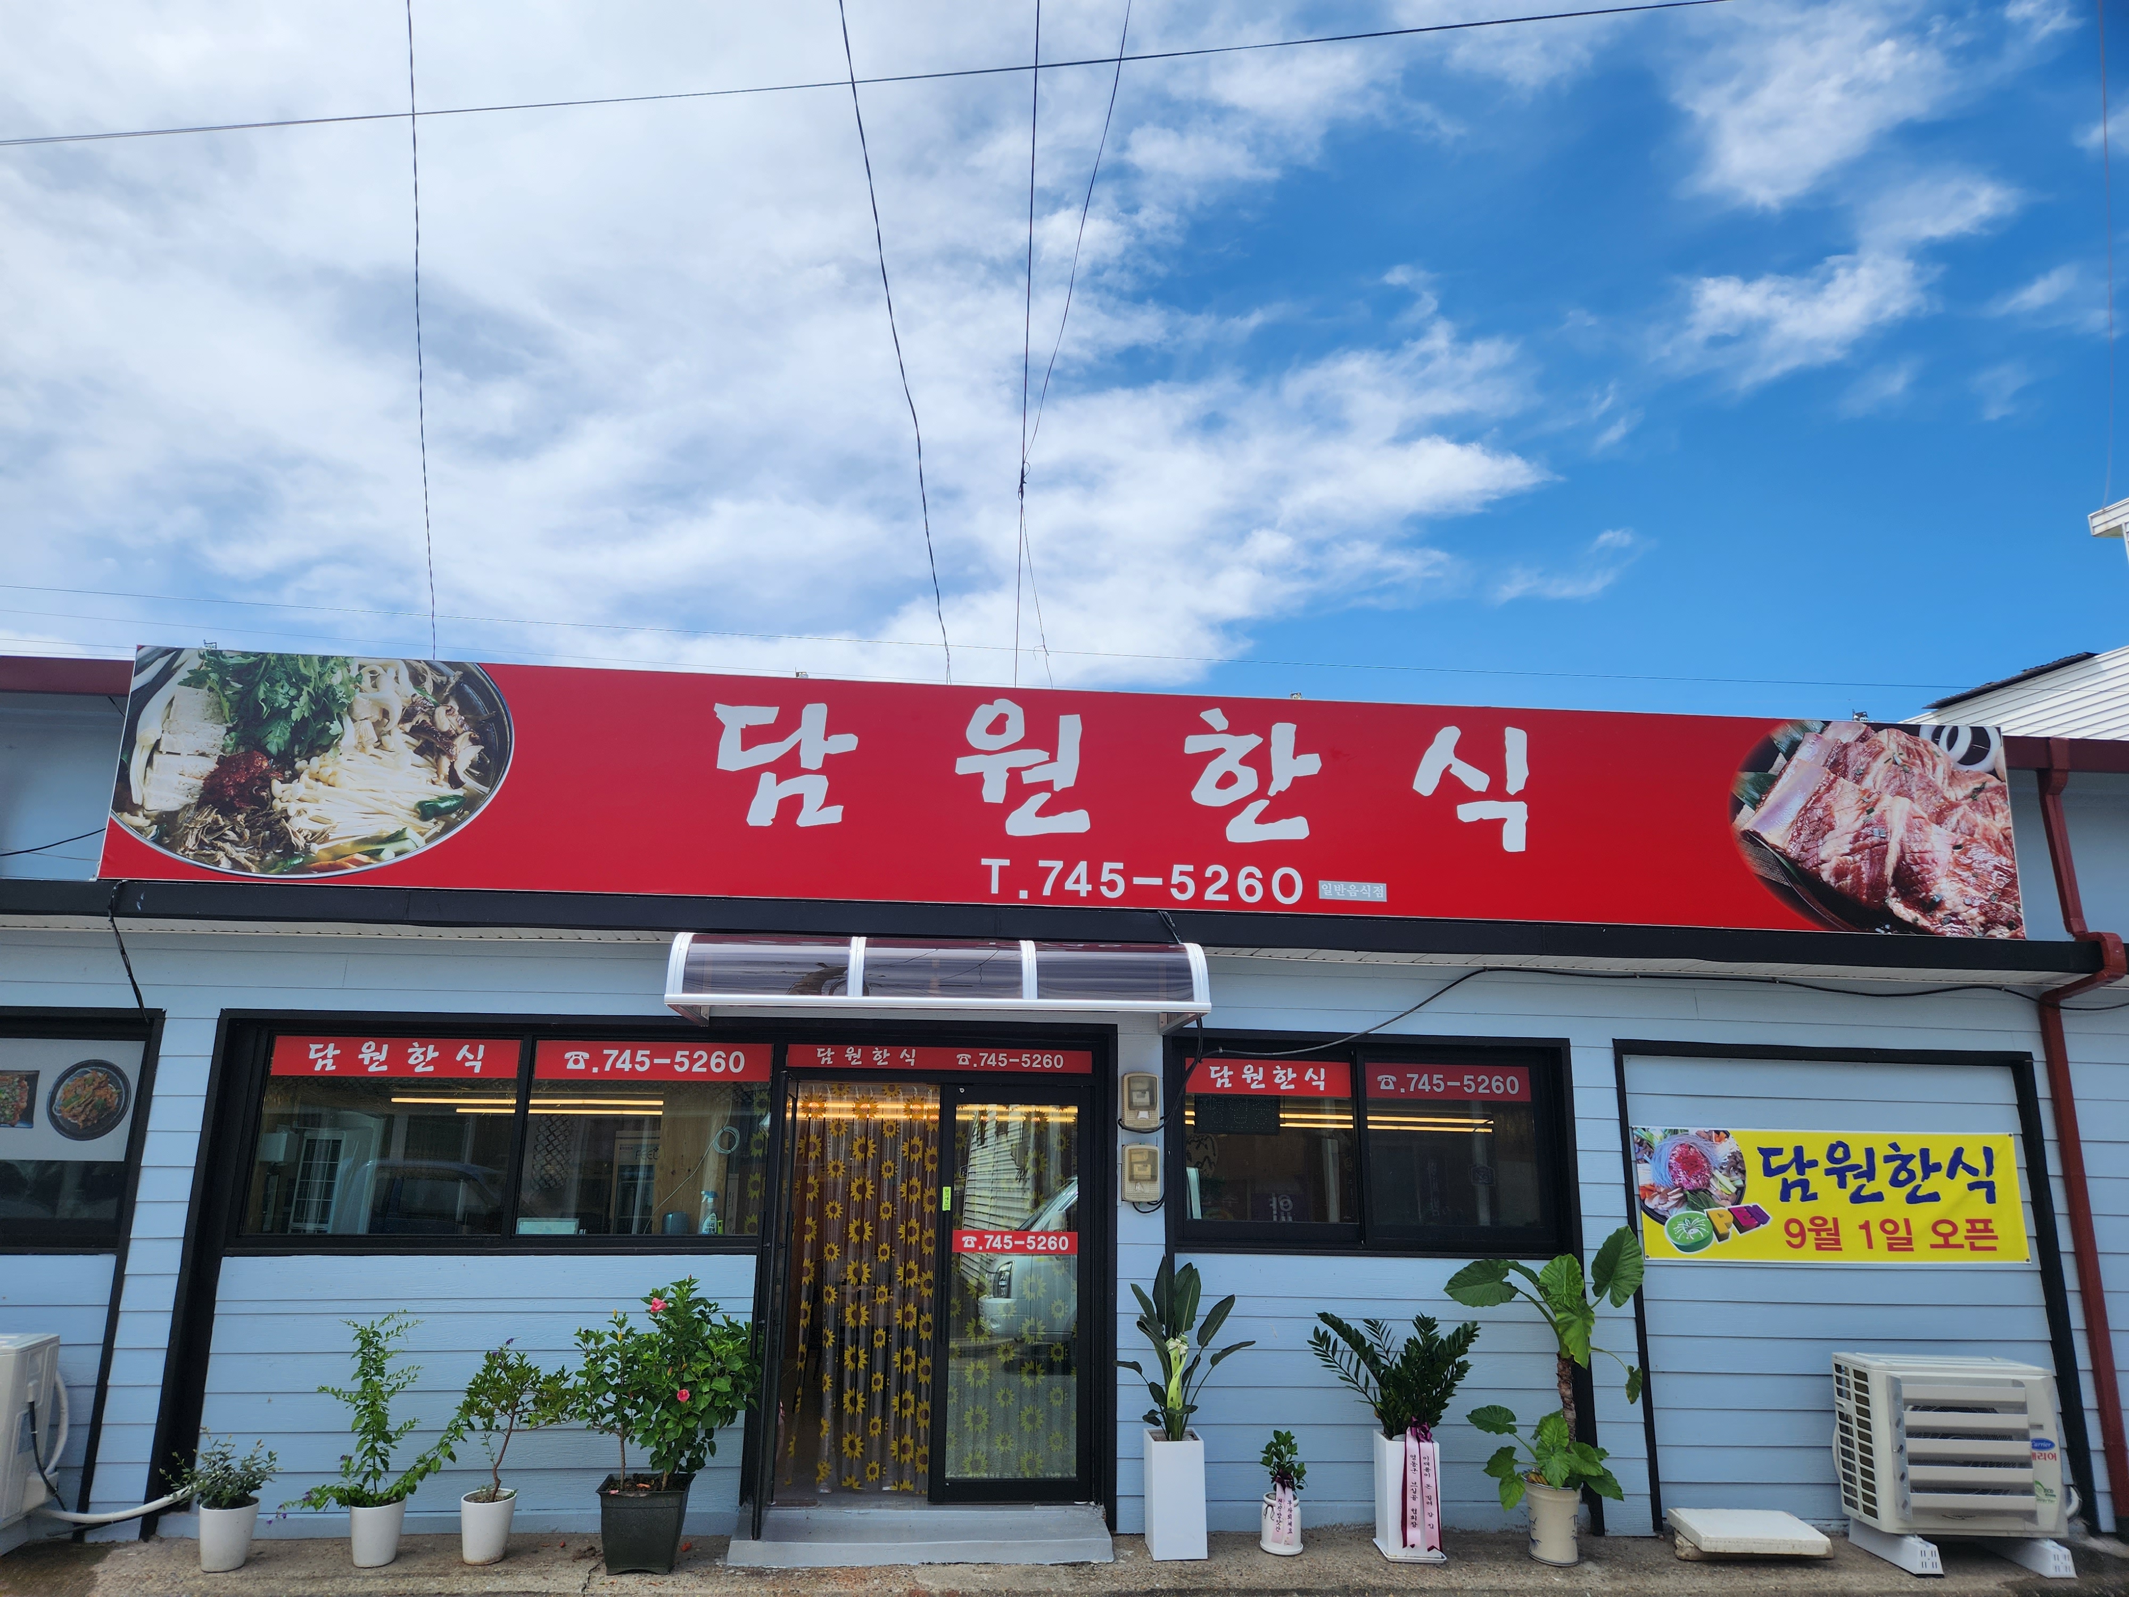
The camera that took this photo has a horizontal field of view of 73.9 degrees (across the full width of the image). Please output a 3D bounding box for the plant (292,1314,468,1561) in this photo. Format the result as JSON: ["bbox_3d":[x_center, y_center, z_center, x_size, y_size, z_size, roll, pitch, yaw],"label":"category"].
[{"bbox_3d":[-2.994,2.799,6.203,0.665,1.010,0.460,2,-14,-5],"label":"plant"}]

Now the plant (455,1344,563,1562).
[{"bbox_3d":[-2.463,2.882,6.267,0.462,0.896,0.440,2,-14,-5],"label":"plant"}]

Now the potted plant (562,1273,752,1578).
[{"bbox_3d":[-1.800,2.754,6.269,0.818,1.165,0.700,2,-14,-5],"label":"potted plant"}]

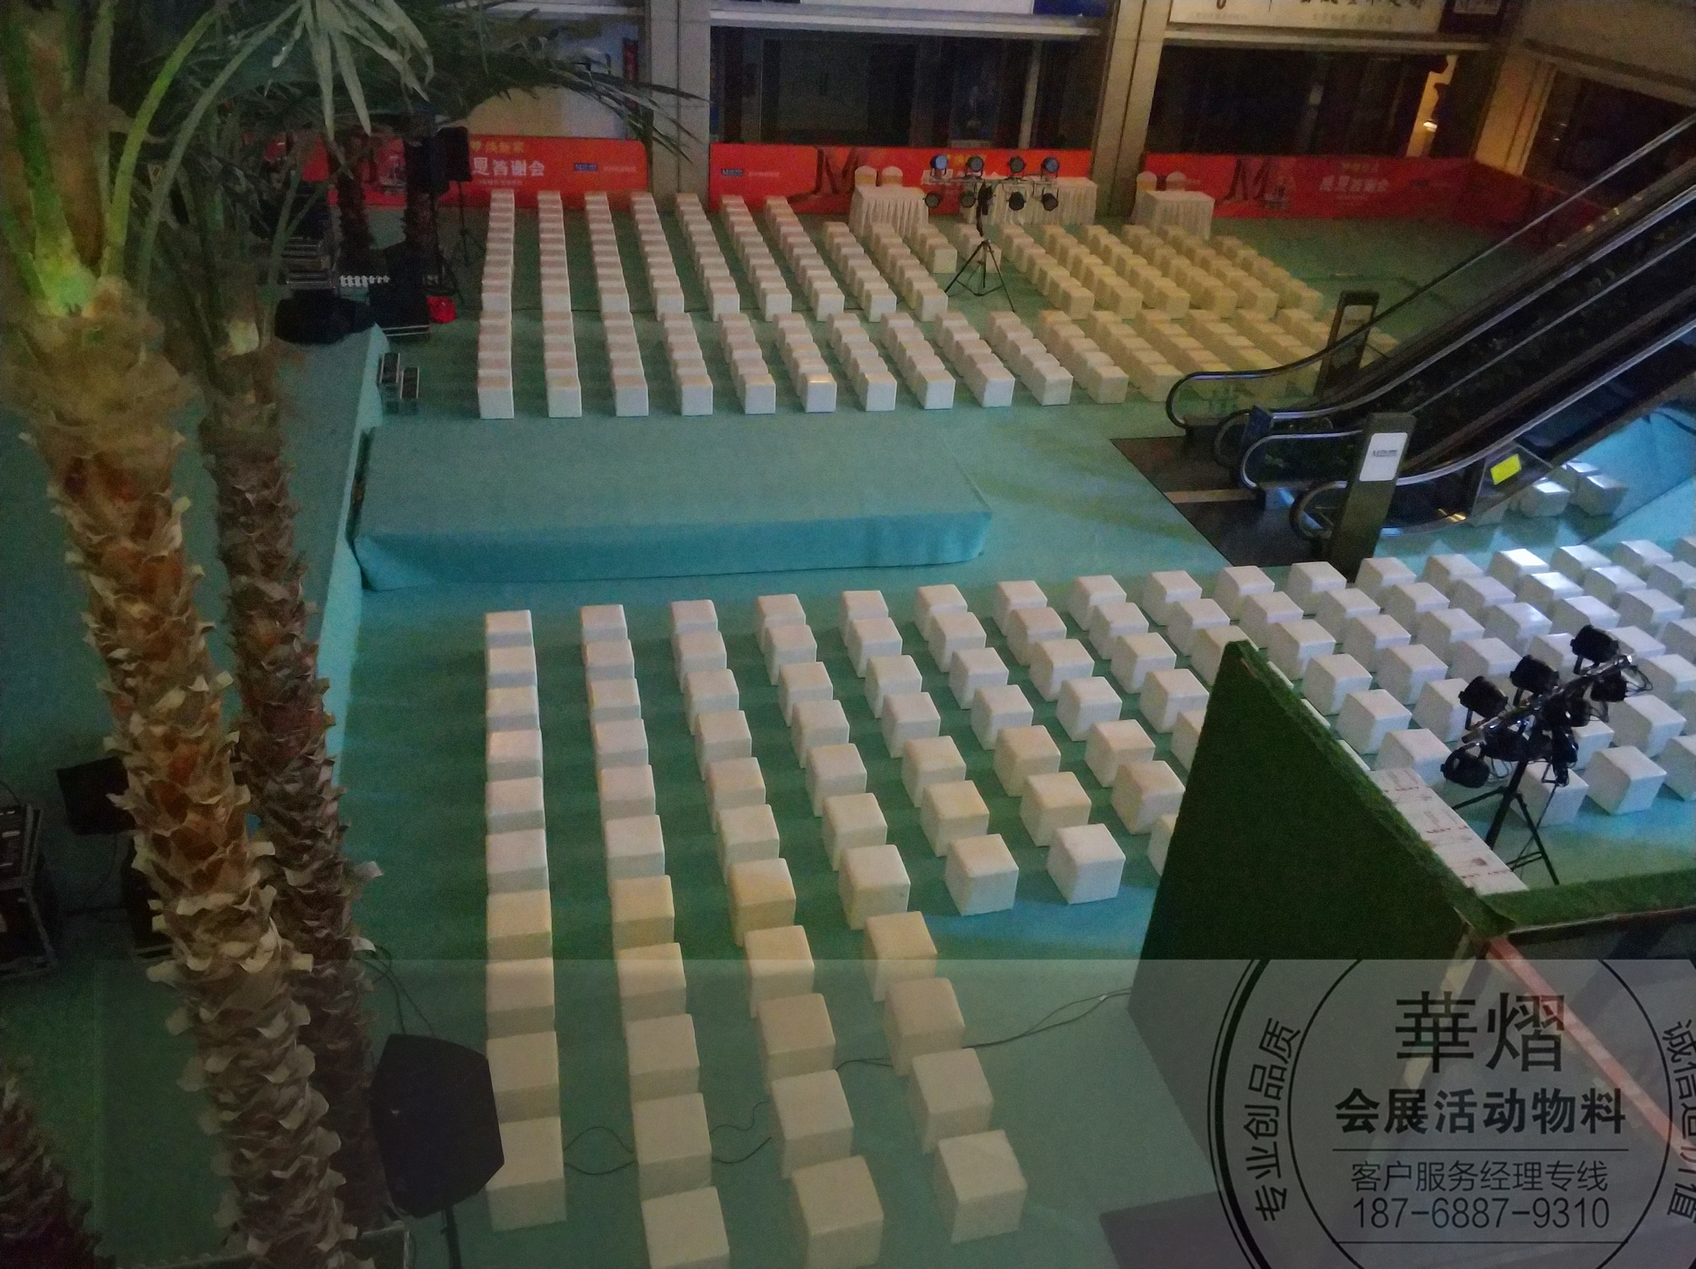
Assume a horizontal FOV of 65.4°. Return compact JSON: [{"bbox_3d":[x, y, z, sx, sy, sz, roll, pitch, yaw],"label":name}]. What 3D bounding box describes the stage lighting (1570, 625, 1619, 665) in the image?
[{"bbox_3d":[5.484,0.078,9.707,0.240,0.235,0.230,-16,36,-30],"label":"stage lighting"}]

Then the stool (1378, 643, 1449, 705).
[{"bbox_3d":[5.446,0.380,12.732,0.400,0.395,0.400,-5,33,-15],"label":"stool"}]

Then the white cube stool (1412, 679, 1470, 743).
[{"bbox_3d":[5.615,0.691,12.284,0.405,0.386,0.405,-5,33,-15],"label":"white cube stool"}]

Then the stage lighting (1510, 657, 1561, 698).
[{"bbox_3d":[4.813,0.293,9.276,0.240,0.235,0.230,-16,38,-30],"label":"stage lighting"}]

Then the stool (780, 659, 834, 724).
[{"bbox_3d":[-0.377,0.535,11.861,0.400,0.400,0.400,-4,33,-14],"label":"stool"}]

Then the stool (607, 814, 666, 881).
[{"bbox_3d":[-1.595,1.666,9.896,0.400,0.395,0.402,-4,34,-14],"label":"stool"}]

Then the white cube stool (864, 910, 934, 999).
[{"bbox_3d":[0.348,2.211,9.088,0.400,0.390,0.401,-4,33,-13],"label":"white cube stool"}]

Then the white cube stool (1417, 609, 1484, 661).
[{"bbox_3d":[6.119,0.023,13.408,0.405,0.386,0.405,-4,33,-13],"label":"white cube stool"}]

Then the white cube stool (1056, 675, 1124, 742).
[{"bbox_3d":[2.185,0.677,11.964,0.400,0.400,0.400,-4,34,-14],"label":"white cube stool"}]

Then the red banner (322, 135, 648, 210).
[{"bbox_3d":[-6.942,-8.701,24.890,6.254,1.296,0.060,-2,33,-11],"label":"red banner"}]

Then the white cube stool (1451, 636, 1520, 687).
[{"bbox_3d":[6.301,0.326,13.036,0.400,0.400,0.400,-5,33,-15],"label":"white cube stool"}]

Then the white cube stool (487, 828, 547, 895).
[{"bbox_3d":[-2.408,1.733,9.677,0.405,0.386,0.405,-5,33,-14],"label":"white cube stool"}]

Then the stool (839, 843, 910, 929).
[{"bbox_3d":[0.199,1.873,9.797,0.400,0.395,0.400,-4,33,-14],"label":"stool"}]

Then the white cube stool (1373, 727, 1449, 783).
[{"bbox_3d":[4.998,1.120,11.654,0.400,0.395,0.400,-4,33,-15],"label":"white cube stool"}]

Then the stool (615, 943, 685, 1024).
[{"bbox_3d":[-1.285,2.334,8.674,0.400,0.390,0.401,-4,33,-13],"label":"stool"}]

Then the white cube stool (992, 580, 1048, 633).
[{"bbox_3d":[1.753,-0.268,13.415,0.400,0.400,0.400,-4,33,-13],"label":"white cube stool"}]

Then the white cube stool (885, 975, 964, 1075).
[{"bbox_3d":[0.491,2.546,8.577,0.400,0.390,0.401,-3,33,-13],"label":"white cube stool"}]

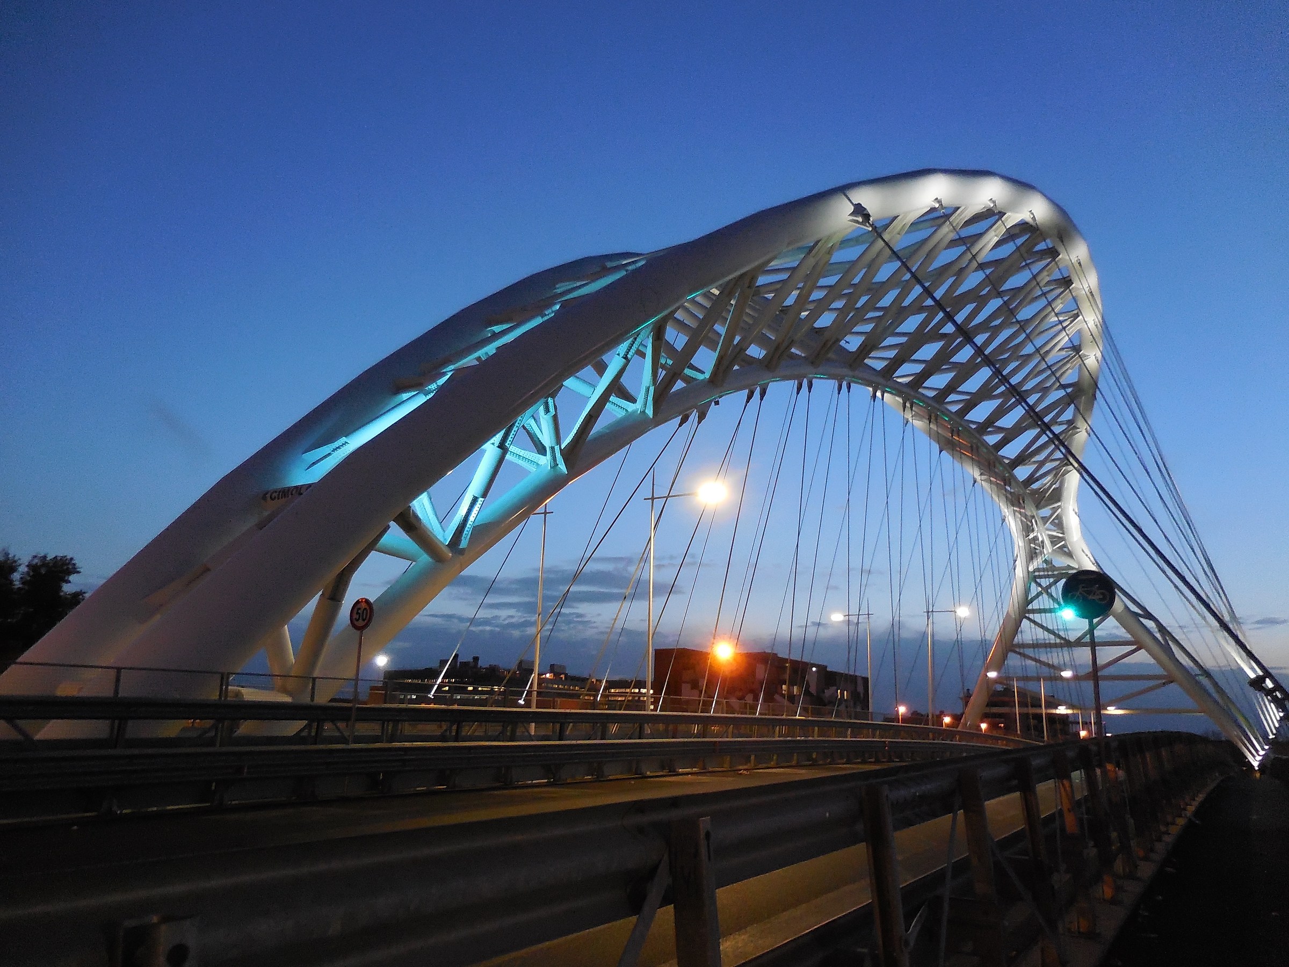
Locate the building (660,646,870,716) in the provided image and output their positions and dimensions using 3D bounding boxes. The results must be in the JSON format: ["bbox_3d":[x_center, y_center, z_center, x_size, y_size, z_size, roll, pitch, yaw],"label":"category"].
[{"bbox_3d":[25.499,39.388,166.394,17.000,15.000,98.000,-3,-13,20],"label":"building"}]

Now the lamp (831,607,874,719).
[{"bbox_3d":[11.313,10.225,50.127,2.350,7.900,0.400,-7,-15,33],"label":"lamp"}]

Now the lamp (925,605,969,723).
[{"bbox_3d":[15.148,9.486,46.162,2.300,7.900,0.400,-7,-15,33],"label":"lamp"}]

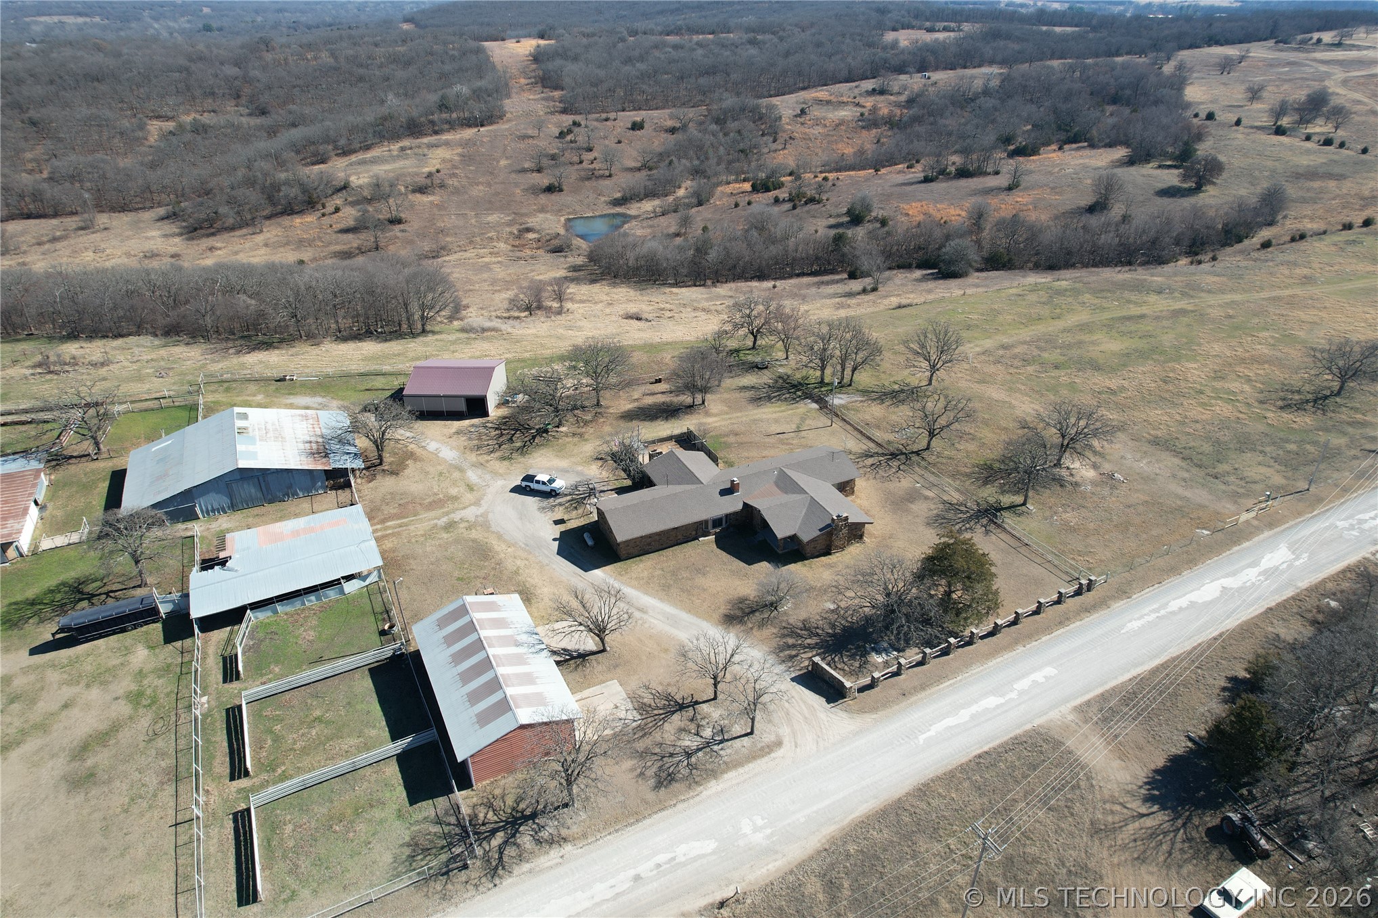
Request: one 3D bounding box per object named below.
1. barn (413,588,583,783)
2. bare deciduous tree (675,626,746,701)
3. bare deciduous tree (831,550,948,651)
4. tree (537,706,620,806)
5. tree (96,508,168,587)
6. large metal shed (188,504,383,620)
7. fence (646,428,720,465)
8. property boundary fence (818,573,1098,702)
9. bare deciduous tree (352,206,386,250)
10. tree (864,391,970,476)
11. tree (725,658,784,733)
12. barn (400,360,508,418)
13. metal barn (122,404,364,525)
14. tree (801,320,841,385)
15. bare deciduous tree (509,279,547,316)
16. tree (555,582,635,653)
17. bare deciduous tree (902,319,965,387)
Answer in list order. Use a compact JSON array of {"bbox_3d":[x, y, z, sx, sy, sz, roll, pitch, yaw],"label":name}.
[{"bbox_3d":[-18.236,20.219,78.342,10.700,5.200,18.700,-14,33,-23],"label":"barn"},{"bbox_3d":[2.080,18.810,76.100,6.100,8.220,5.910,1,30,2],"label":"bare deciduous tree"},{"bbox_3d":[20.479,14.214,85.937,11.400,8.200,11.400,0,30,0],"label":"bare deciduous tree"},{"bbox_3d":[-8.600,23.520,65.500,6.310,10.620,6.120,-6,30,-9],"label":"tree"},{"bbox_3d":[-61.174,9.980,91.646,7.500,9.700,7.500,0,30,0],"label":"tree"},{"bbox_3d":[-44.595,11.600,93.289,18.430,3.660,12.420,-15,34,-24],"label":"large metal shed"},{"bbox_3d":[-1.183,-1.344,119.293,7.440,1.800,9.310,-13,32,-21],"label":"fence"},{"bbox_3d":[28.833,17.193,87.395,36.220,1.600,4.270,-15,33,-24],"label":"property boundary fence"},{"bbox_3d":[-86.692,-62.644,228.898,9.000,11.800,9.000,0,30,0],"label":"bare deciduous tree"},{"bbox_3d":[33.940,-5.120,117.370,10.910,8.790,10.590,9,31,16],"label":"tree"},{"bbox_3d":[5.444,21.045,73.279,5.570,8.280,5.570,2,30,5],"label":"tree"},{"bbox_3d":[-36.108,-11.991,131.619,12.640,4.990,12.950,1,31,2],"label":"barn"},{"bbox_3d":[-59.703,-0.395,113.271,28.000,6.300,18.300,-14,32,-23],"label":"metal barn"},{"bbox_3d":[22.000,-17.430,138.592,7.200,11.000,7.200,0,30,0],"label":"tree"},{"bbox_3d":[-33.257,-33.202,173.908,7.640,7.640,7.640,-6,30,-10],"label":"bare deciduous tree"},{"bbox_3d":[-9.362,16.113,82.910,7.870,7.540,7.870,-4,30,-7],"label":"tree"},{"bbox_3d":[39.966,-17.007,137.896,9.800,11.000,9.800,0,30,0],"label":"bare deciduous tree"}]

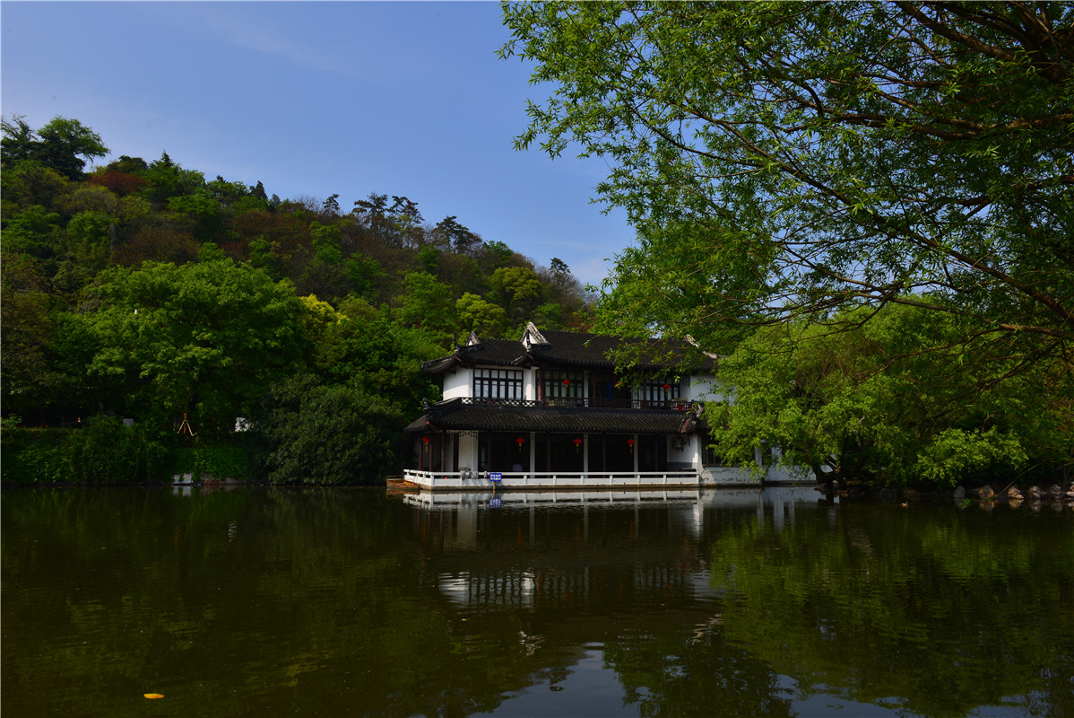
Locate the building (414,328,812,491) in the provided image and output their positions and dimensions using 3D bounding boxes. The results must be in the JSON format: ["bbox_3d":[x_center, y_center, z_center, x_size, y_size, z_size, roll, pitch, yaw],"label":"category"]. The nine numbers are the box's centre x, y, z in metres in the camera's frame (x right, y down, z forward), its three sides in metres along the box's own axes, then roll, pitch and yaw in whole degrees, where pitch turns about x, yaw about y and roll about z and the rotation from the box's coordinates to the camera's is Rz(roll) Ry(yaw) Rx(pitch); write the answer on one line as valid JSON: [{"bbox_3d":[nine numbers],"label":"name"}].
[{"bbox_3d":[4.951,3.619,54.621,28.540,11.730,10.000,3,-8,-22],"label":"building"}]

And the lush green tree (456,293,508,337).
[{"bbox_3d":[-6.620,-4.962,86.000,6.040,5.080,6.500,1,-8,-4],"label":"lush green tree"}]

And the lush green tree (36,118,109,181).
[{"bbox_3d":[-94.186,-41.558,145.000,13.530,10.500,13.000,5,-9,-34],"label":"lush green tree"}]

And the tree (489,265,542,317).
[{"bbox_3d":[-3.023,-9.541,105.000,7.440,7.520,8.000,1,-8,-2],"label":"tree"}]

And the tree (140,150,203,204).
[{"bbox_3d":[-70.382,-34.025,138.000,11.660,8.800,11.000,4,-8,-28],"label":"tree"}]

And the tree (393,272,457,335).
[{"bbox_3d":[-14.249,-6.871,90.000,7.800,7.460,8.000,2,-8,-9],"label":"tree"}]

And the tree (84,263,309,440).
[{"bbox_3d":[-27.185,0.109,58.000,15.960,12.840,15.000,4,-8,-26],"label":"tree"}]

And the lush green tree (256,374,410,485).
[{"bbox_3d":[-15.099,5.424,53.500,10.710,7.860,9.000,2,-8,-16],"label":"lush green tree"}]

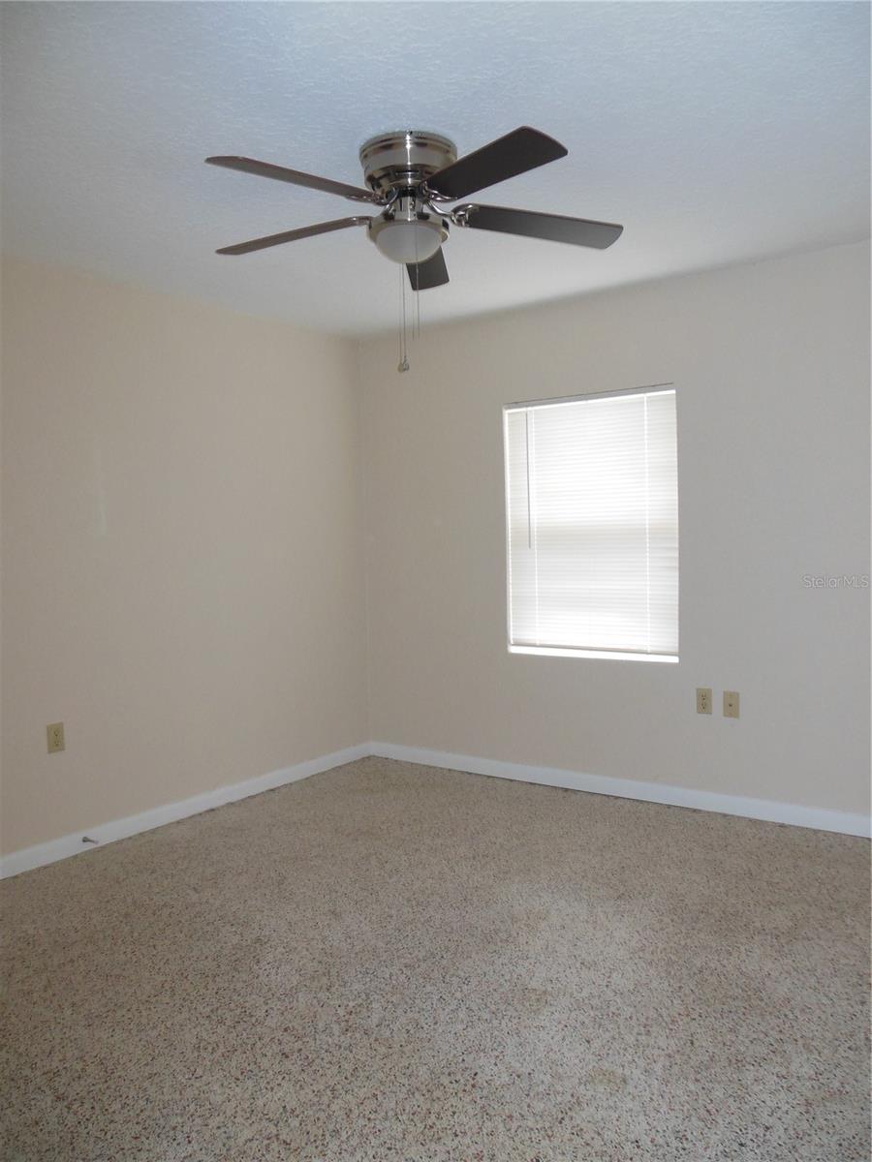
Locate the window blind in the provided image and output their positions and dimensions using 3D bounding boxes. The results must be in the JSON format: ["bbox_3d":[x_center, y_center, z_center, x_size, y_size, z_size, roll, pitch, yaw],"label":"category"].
[{"bbox_3d":[0.751,-0.264,4.132,0.910,1.285,0.080,1,4,36],"label":"window blind"}]

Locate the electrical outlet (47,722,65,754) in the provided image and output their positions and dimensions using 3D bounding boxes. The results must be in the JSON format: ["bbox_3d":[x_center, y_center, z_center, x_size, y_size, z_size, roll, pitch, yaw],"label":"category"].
[{"bbox_3d":[-1.543,0.640,3.416,0.010,0.115,0.071,1,4,36],"label":"electrical outlet"}]

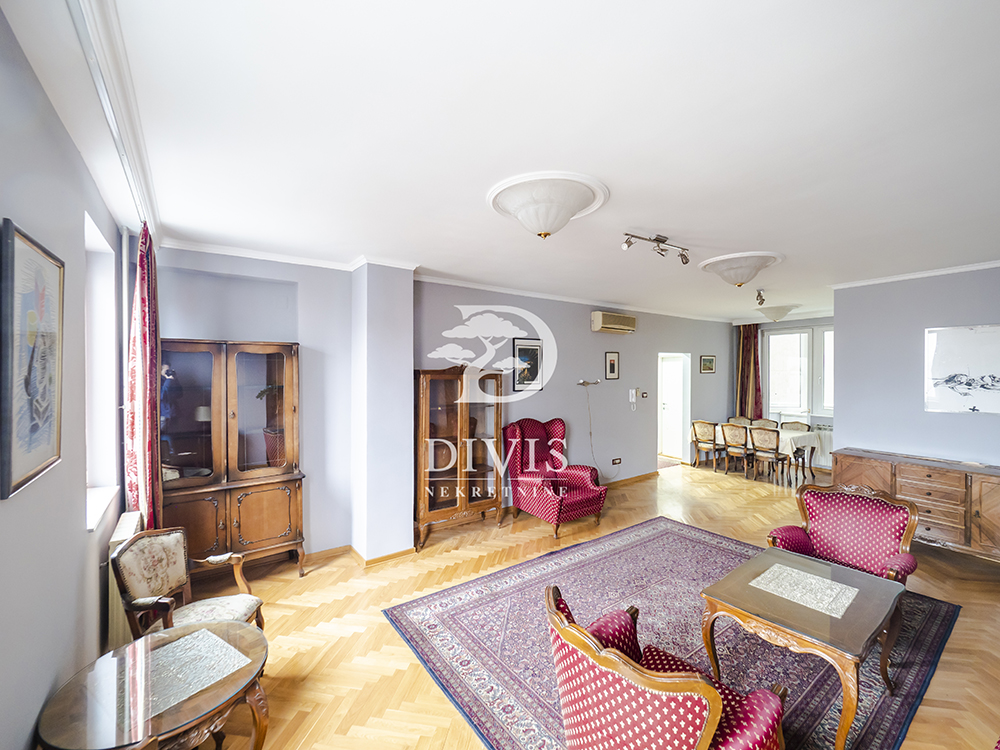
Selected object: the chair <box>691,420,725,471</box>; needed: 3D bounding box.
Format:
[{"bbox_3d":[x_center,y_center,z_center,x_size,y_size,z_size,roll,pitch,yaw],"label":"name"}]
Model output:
[{"bbox_3d":[3.836,1.250,7.316,0.520,0.880,0.445,0,1,-34],"label":"chair"}]

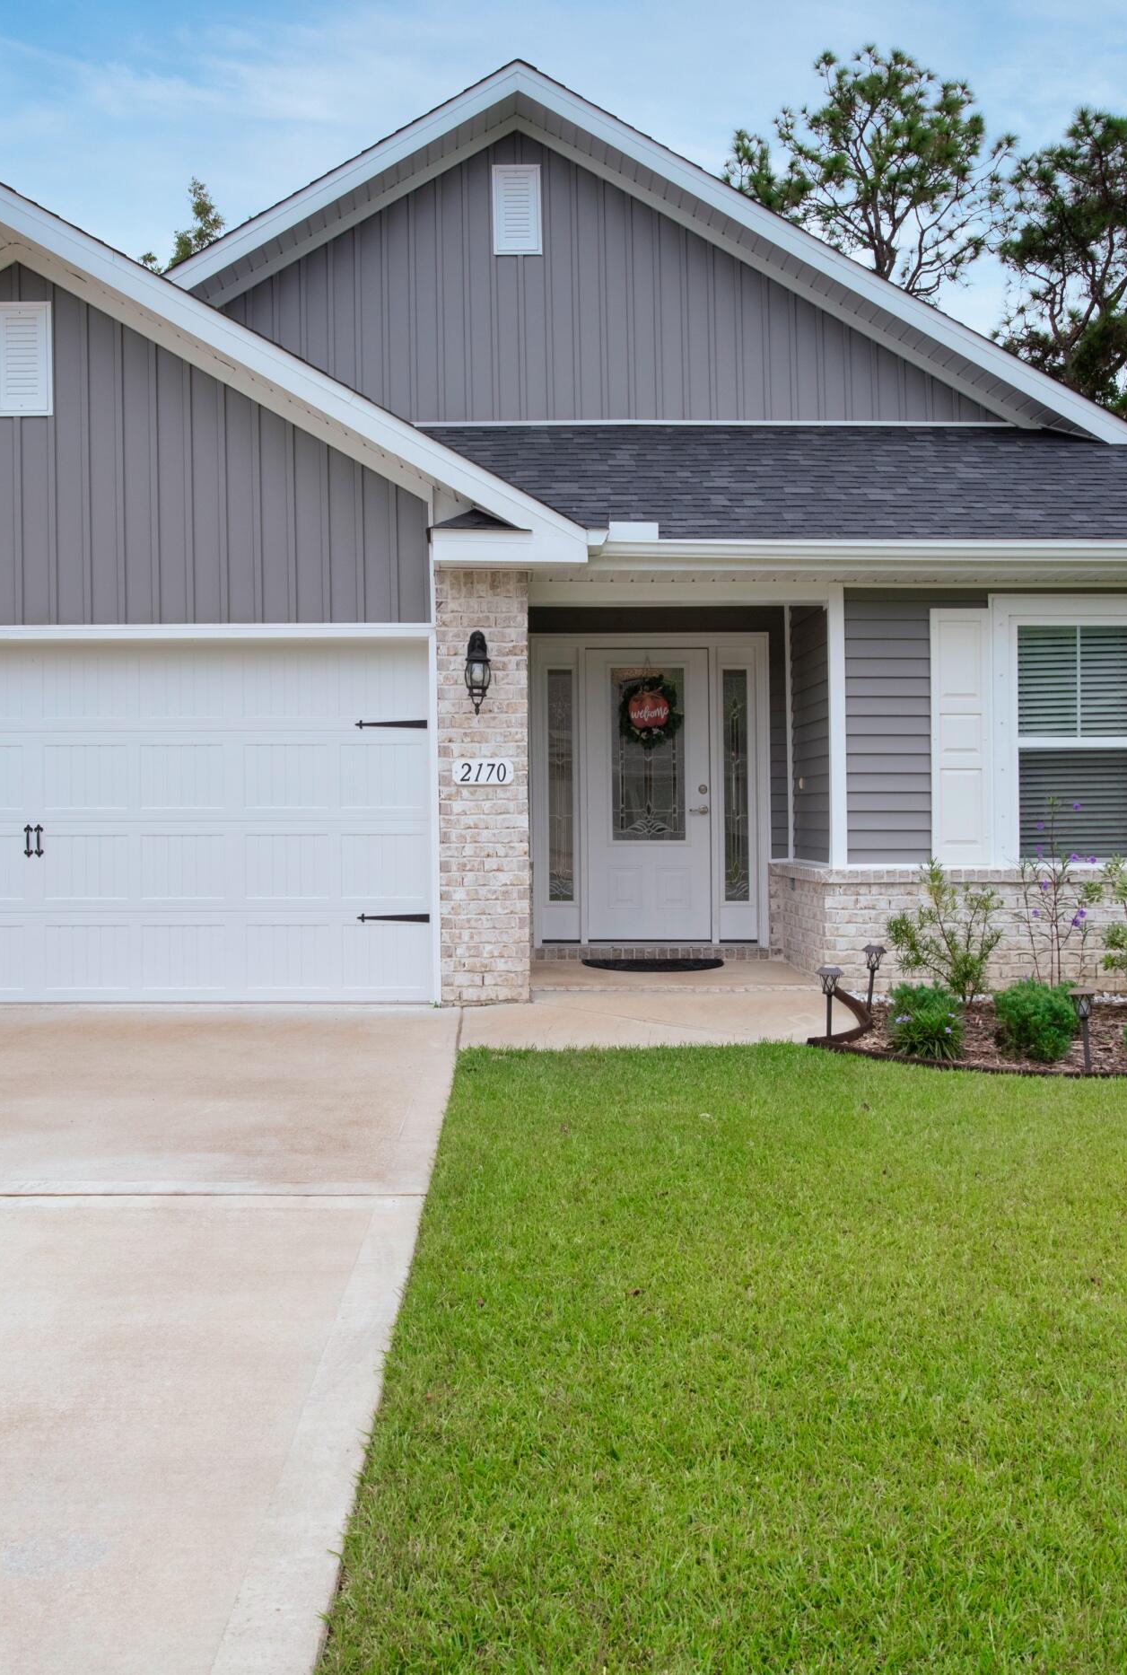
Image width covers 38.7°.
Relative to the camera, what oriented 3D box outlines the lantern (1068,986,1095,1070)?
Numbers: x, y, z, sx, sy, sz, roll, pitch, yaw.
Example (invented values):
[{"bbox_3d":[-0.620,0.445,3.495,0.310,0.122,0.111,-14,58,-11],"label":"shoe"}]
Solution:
[{"bbox_3d":[2.269,0.835,7.020,0.120,0.375,0.120,-1,1,-3],"label":"lantern"}]

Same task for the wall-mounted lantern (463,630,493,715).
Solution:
[{"bbox_3d":[-0.497,-0.956,9.340,0.160,0.490,0.270,0,0,0],"label":"wall-mounted lantern"}]

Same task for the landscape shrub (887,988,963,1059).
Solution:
[{"bbox_3d":[1.728,0.886,7.660,0.380,0.300,0.400,-1,1,-3],"label":"landscape shrub"}]

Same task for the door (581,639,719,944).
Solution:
[{"bbox_3d":[0.596,-0.297,11.200,0.914,2.030,0.050,-1,1,-3],"label":"door"}]

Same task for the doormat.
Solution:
[{"bbox_3d":[0.597,0.852,10.720,0.940,0.015,0.620,-1,1,-3],"label":"doormat"}]

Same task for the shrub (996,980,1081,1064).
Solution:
[{"bbox_3d":[2.304,0.887,7.800,0.400,0.380,0.400,0,0,0],"label":"shrub"}]

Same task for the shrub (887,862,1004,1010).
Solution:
[{"bbox_3d":[2.248,0.572,9.450,0.680,0.850,0.600,-1,1,-3],"label":"shrub"}]

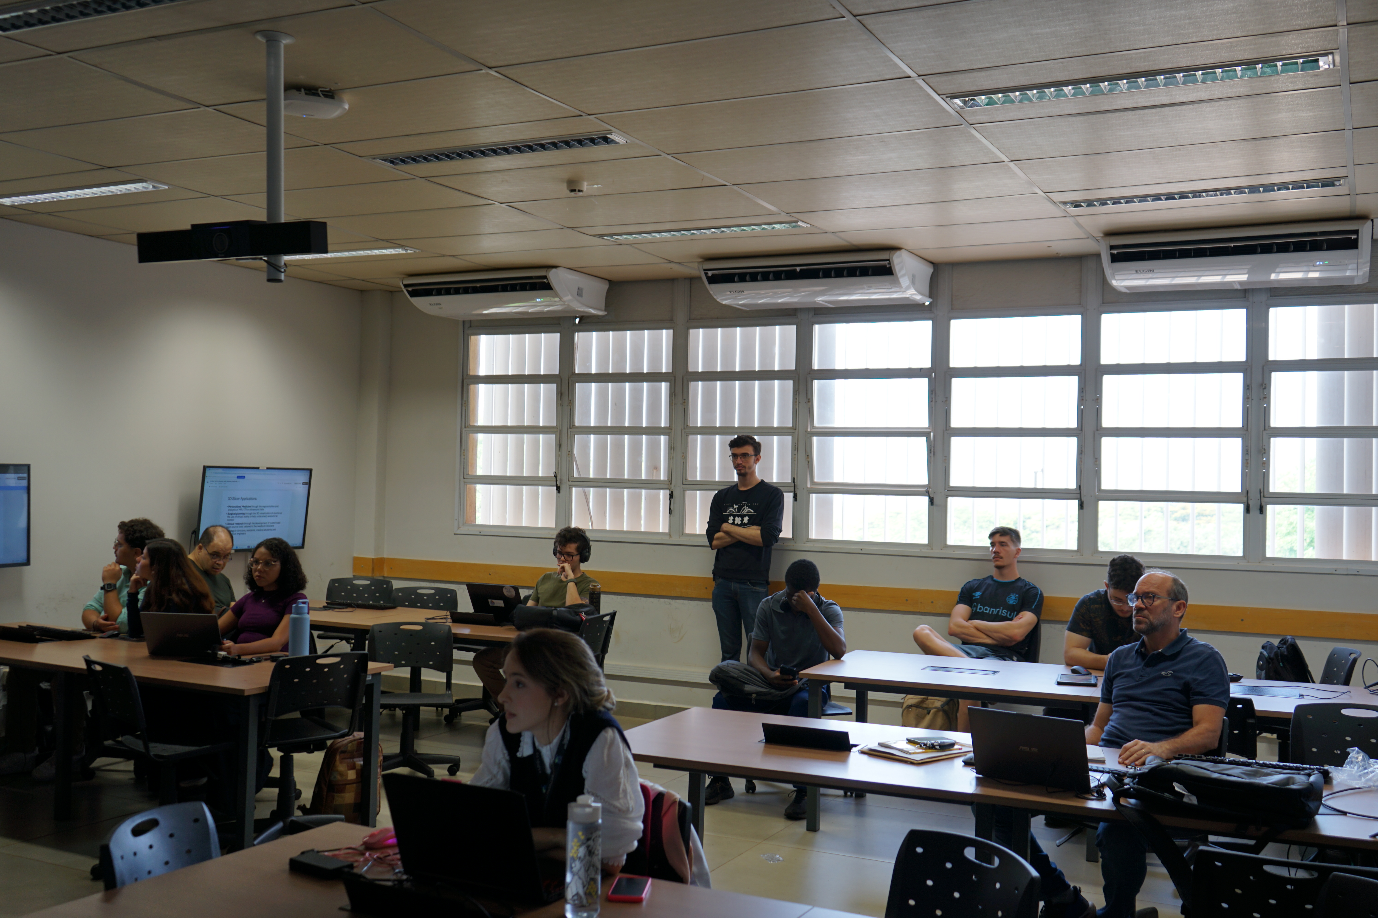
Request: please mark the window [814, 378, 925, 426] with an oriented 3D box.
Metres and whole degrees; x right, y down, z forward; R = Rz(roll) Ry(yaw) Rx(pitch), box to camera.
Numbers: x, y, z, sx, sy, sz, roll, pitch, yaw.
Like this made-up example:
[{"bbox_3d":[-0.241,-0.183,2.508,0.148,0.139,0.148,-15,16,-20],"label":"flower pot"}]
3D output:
[{"bbox_3d":[1.139,-0.349,8.157,0.744,0.304,0.030,1,5,27],"label":"window"}]

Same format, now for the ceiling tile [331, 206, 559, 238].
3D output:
[{"bbox_3d":[-1.350,-1.270,6.997,1.240,0.020,0.620,1,-1,27],"label":"ceiling tile"}]

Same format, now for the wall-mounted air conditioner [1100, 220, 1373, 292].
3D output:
[{"bbox_3d":[2.888,-1.046,6.886,1.280,0.237,0.643,1,-1,27],"label":"wall-mounted air conditioner"}]

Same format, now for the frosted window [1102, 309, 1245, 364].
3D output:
[{"bbox_3d":[2.730,-0.688,7.346,0.770,0.290,0.030,1,-1,27],"label":"frosted window"}]

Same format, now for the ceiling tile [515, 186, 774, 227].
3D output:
[{"bbox_3d":[-0.230,-1.252,6.449,1.240,0.020,0.620,1,-1,27],"label":"ceiling tile"}]

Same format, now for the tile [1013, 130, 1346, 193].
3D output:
[{"bbox_3d":[2.000,-1.217,5.324,1.240,0.020,0.620,1,-1,27],"label":"tile"}]

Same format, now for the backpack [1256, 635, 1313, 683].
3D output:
[{"bbox_3d":[3.012,1.137,6.630,0.270,0.460,0.300,1,0,9],"label":"backpack"}]

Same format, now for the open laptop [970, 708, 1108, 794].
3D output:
[{"bbox_3d":[1.093,0.885,4.016,0.361,0.234,0.306,1,-1,36],"label":"open laptop"}]

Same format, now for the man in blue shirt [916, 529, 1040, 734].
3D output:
[{"bbox_3d":[1.537,1.054,6.934,0.617,1.391,0.749,1,-1,29],"label":"man in blue shirt"}]

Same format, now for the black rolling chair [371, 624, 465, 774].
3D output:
[{"bbox_3d":[-1.503,1.293,6.938,0.570,0.785,0.590,1,-1,-6],"label":"black rolling chair"}]

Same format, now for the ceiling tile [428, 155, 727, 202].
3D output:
[{"bbox_3d":[-0.510,-1.280,5.913,1.240,0.030,0.603,1,-1,26],"label":"ceiling tile"}]

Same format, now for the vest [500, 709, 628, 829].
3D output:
[{"bbox_3d":[-0.302,0.812,3.130,0.330,0.420,0.230,1,9,14],"label":"vest"}]

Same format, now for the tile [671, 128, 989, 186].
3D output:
[{"bbox_3d":[0.615,-1.242,5.318,1.250,0.020,0.620,1,0,26],"label":"tile"}]

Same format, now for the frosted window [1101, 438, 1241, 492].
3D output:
[{"bbox_3d":[2.701,0.032,7.303,0.763,0.317,0.040,1,-1,26],"label":"frosted window"}]

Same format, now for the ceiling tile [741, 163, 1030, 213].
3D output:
[{"bbox_3d":[0.891,-1.232,5.878,1.250,0.020,0.620,1,0,26],"label":"ceiling tile"}]

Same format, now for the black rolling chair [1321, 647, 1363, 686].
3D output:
[{"bbox_3d":[3.052,1.377,6.539,0.600,0.860,0.580,1,0,3],"label":"black rolling chair"}]

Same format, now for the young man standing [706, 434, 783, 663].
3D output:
[{"bbox_3d":[0.332,0.790,7.993,0.470,1.886,0.320,1,-1,22],"label":"young man standing"}]

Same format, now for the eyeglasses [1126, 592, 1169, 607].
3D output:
[{"bbox_3d":[1.648,0.495,4.603,0.145,0.046,0.142,1,-1,-28],"label":"eyeglasses"}]

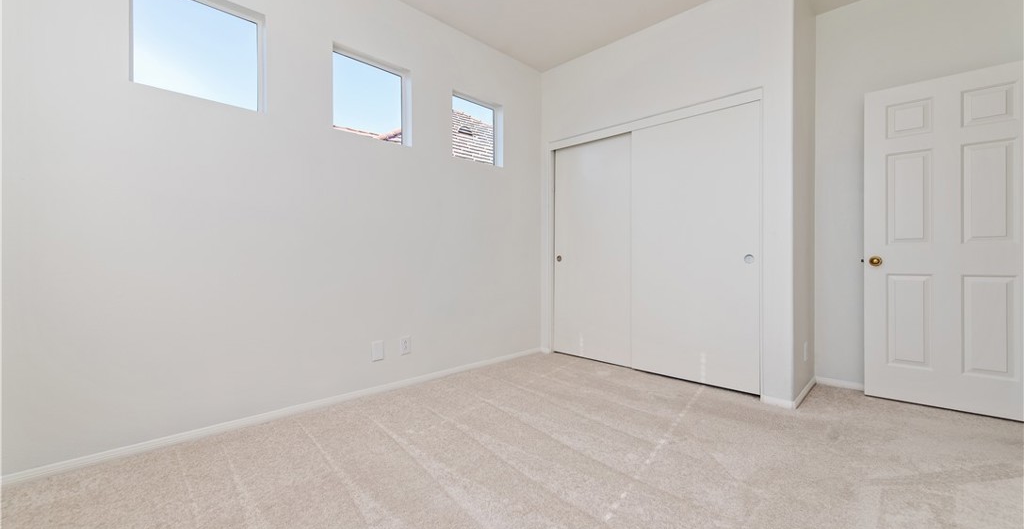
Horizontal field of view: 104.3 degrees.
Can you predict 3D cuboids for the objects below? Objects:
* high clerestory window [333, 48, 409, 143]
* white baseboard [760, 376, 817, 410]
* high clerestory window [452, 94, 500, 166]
[{"bbox_3d":[-0.976,-1.133,2.756,0.100,0.549,0.557,1,1,45],"label":"high clerestory window"},{"bbox_3d":[1.951,0.871,2.799,0.197,0.052,0.735,1,1,45],"label":"white baseboard"},{"bbox_3d":[-0.321,-1.139,3.414,0.100,0.549,0.557,1,1,45],"label":"high clerestory window"}]

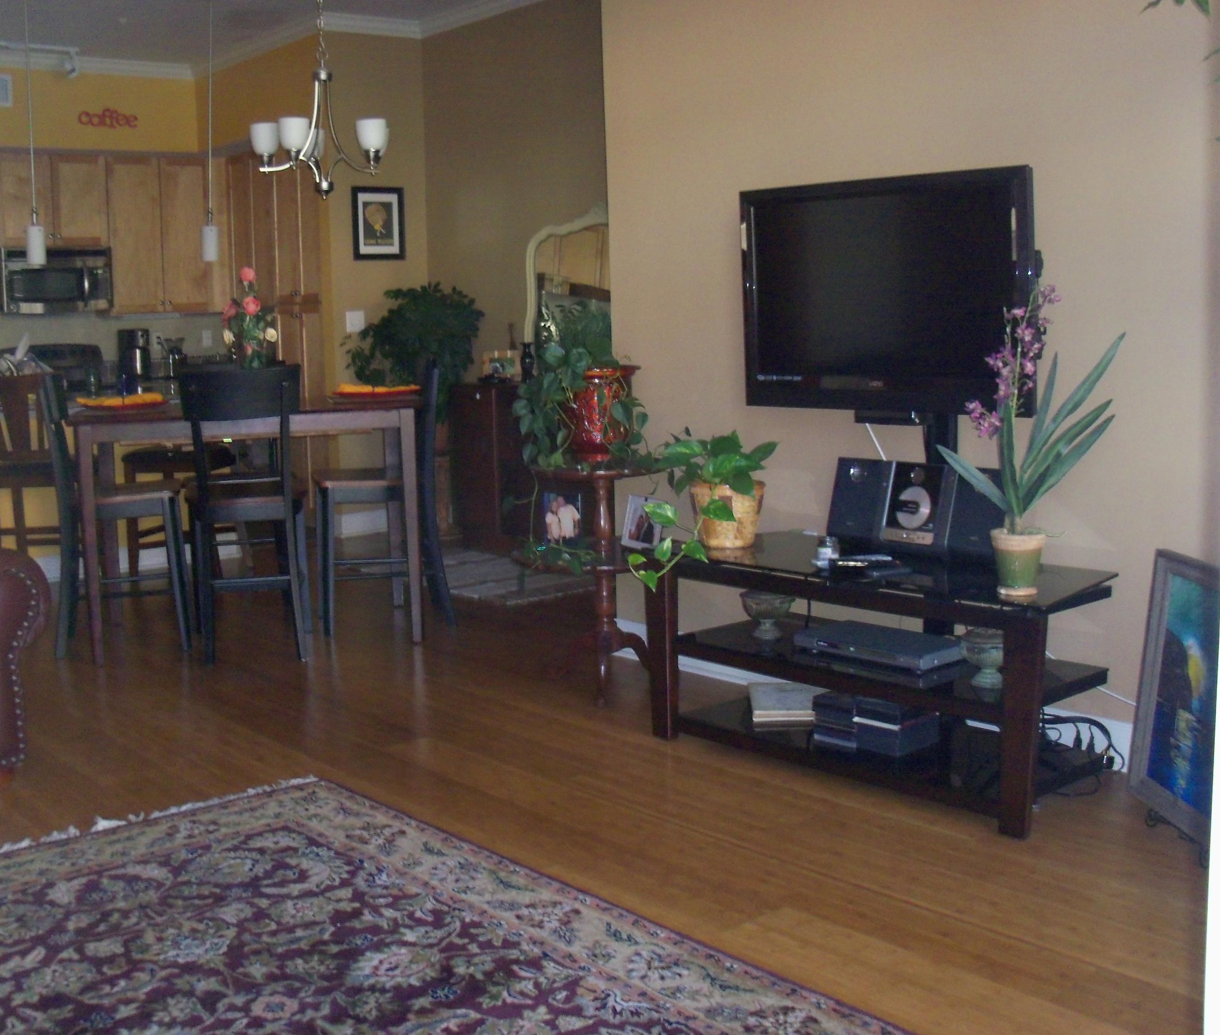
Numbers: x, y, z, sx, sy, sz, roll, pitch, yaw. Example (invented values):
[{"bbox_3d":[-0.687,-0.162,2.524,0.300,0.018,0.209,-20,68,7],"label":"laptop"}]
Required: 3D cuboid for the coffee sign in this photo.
[{"bbox_3d":[-3.370,-2.689,9.393,0.409,0.125,0.025,-8,10,-40],"label":"coffee sign"}]

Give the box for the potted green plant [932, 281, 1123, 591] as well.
[{"bbox_3d":[0.991,-0.177,3.294,0.420,0.730,0.300,1,8,16],"label":"potted green plant"}]

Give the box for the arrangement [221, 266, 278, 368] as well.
[{"bbox_3d":[-1.492,-0.742,5.757,0.220,0.535,0.220,-4,8,-14],"label":"arrangement"}]

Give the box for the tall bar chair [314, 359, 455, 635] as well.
[{"bbox_3d":[-0.919,-0.095,5.559,0.525,1.051,0.446,-3,8,-14],"label":"tall bar chair"}]

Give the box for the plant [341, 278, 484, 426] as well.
[{"bbox_3d":[-1.077,-0.846,7.682,0.704,0.892,0.664,-1,7,0],"label":"plant"}]

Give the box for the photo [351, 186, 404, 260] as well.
[{"bbox_3d":[-1.339,-1.718,8.155,0.349,0.422,0.025,-8,10,-41],"label":"photo"}]

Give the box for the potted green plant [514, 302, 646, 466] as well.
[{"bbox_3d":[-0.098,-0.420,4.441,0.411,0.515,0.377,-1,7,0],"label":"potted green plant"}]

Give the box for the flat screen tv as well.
[{"bbox_3d":[0.716,-0.574,3.620,0.907,0.600,0.089,6,12,45],"label":"flat screen tv"}]

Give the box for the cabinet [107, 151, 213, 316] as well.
[{"bbox_3d":[-3.311,-2.036,10.126,0.760,1.109,0.330,-8,10,-40],"label":"cabinet"}]

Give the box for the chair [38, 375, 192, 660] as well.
[{"bbox_3d":[-1.926,-0.031,5.499,0.520,1.070,0.450,-3,8,-10],"label":"chair"}]

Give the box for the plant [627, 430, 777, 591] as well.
[{"bbox_3d":[0.267,-0.017,4.041,0.420,0.440,0.340,-1,8,5],"label":"plant"}]

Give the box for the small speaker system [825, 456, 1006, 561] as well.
[{"bbox_3d":[0.837,-0.023,3.756,0.159,0.233,0.545,1,4,-41],"label":"small speaker system"}]

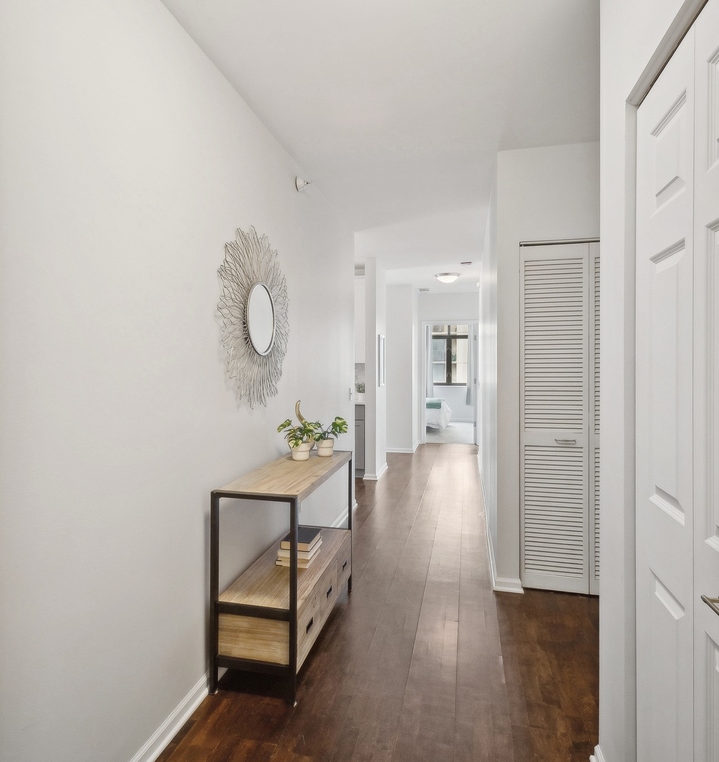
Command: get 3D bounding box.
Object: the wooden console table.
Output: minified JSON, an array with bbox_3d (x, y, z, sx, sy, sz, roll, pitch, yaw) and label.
[{"bbox_3d":[-0.315,0.832,2.465,0.358,0.810,0.982,0,2,12],"label":"wooden console table"}]

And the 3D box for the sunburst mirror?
[{"bbox_3d":[-0.487,-0.293,2.438,0.053,0.830,0.825,0,2,12],"label":"sunburst mirror"}]

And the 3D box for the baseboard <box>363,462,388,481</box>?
[{"bbox_3d":[0.209,1.086,6.179,0.170,0.080,0.810,0,2,12],"label":"baseboard"}]

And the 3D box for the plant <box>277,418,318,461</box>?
[{"bbox_3d":[-0.316,0.319,2.696,0.195,0.202,0.185,0,2,12],"label":"plant"}]

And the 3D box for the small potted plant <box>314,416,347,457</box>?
[{"bbox_3d":[-0.170,0.313,2.847,0.185,0.205,0.180,0,2,12],"label":"small potted plant"}]

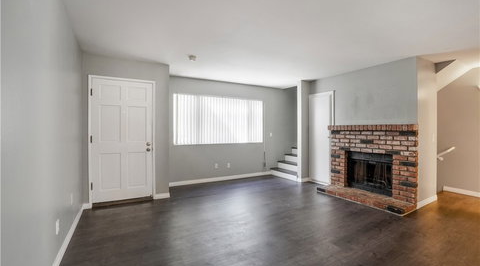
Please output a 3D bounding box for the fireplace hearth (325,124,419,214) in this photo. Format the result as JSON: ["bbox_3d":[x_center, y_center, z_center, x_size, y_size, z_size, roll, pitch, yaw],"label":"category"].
[{"bbox_3d":[2.130,0.530,3.540,0.500,1.330,1.370,0,1,-33],"label":"fireplace hearth"}]

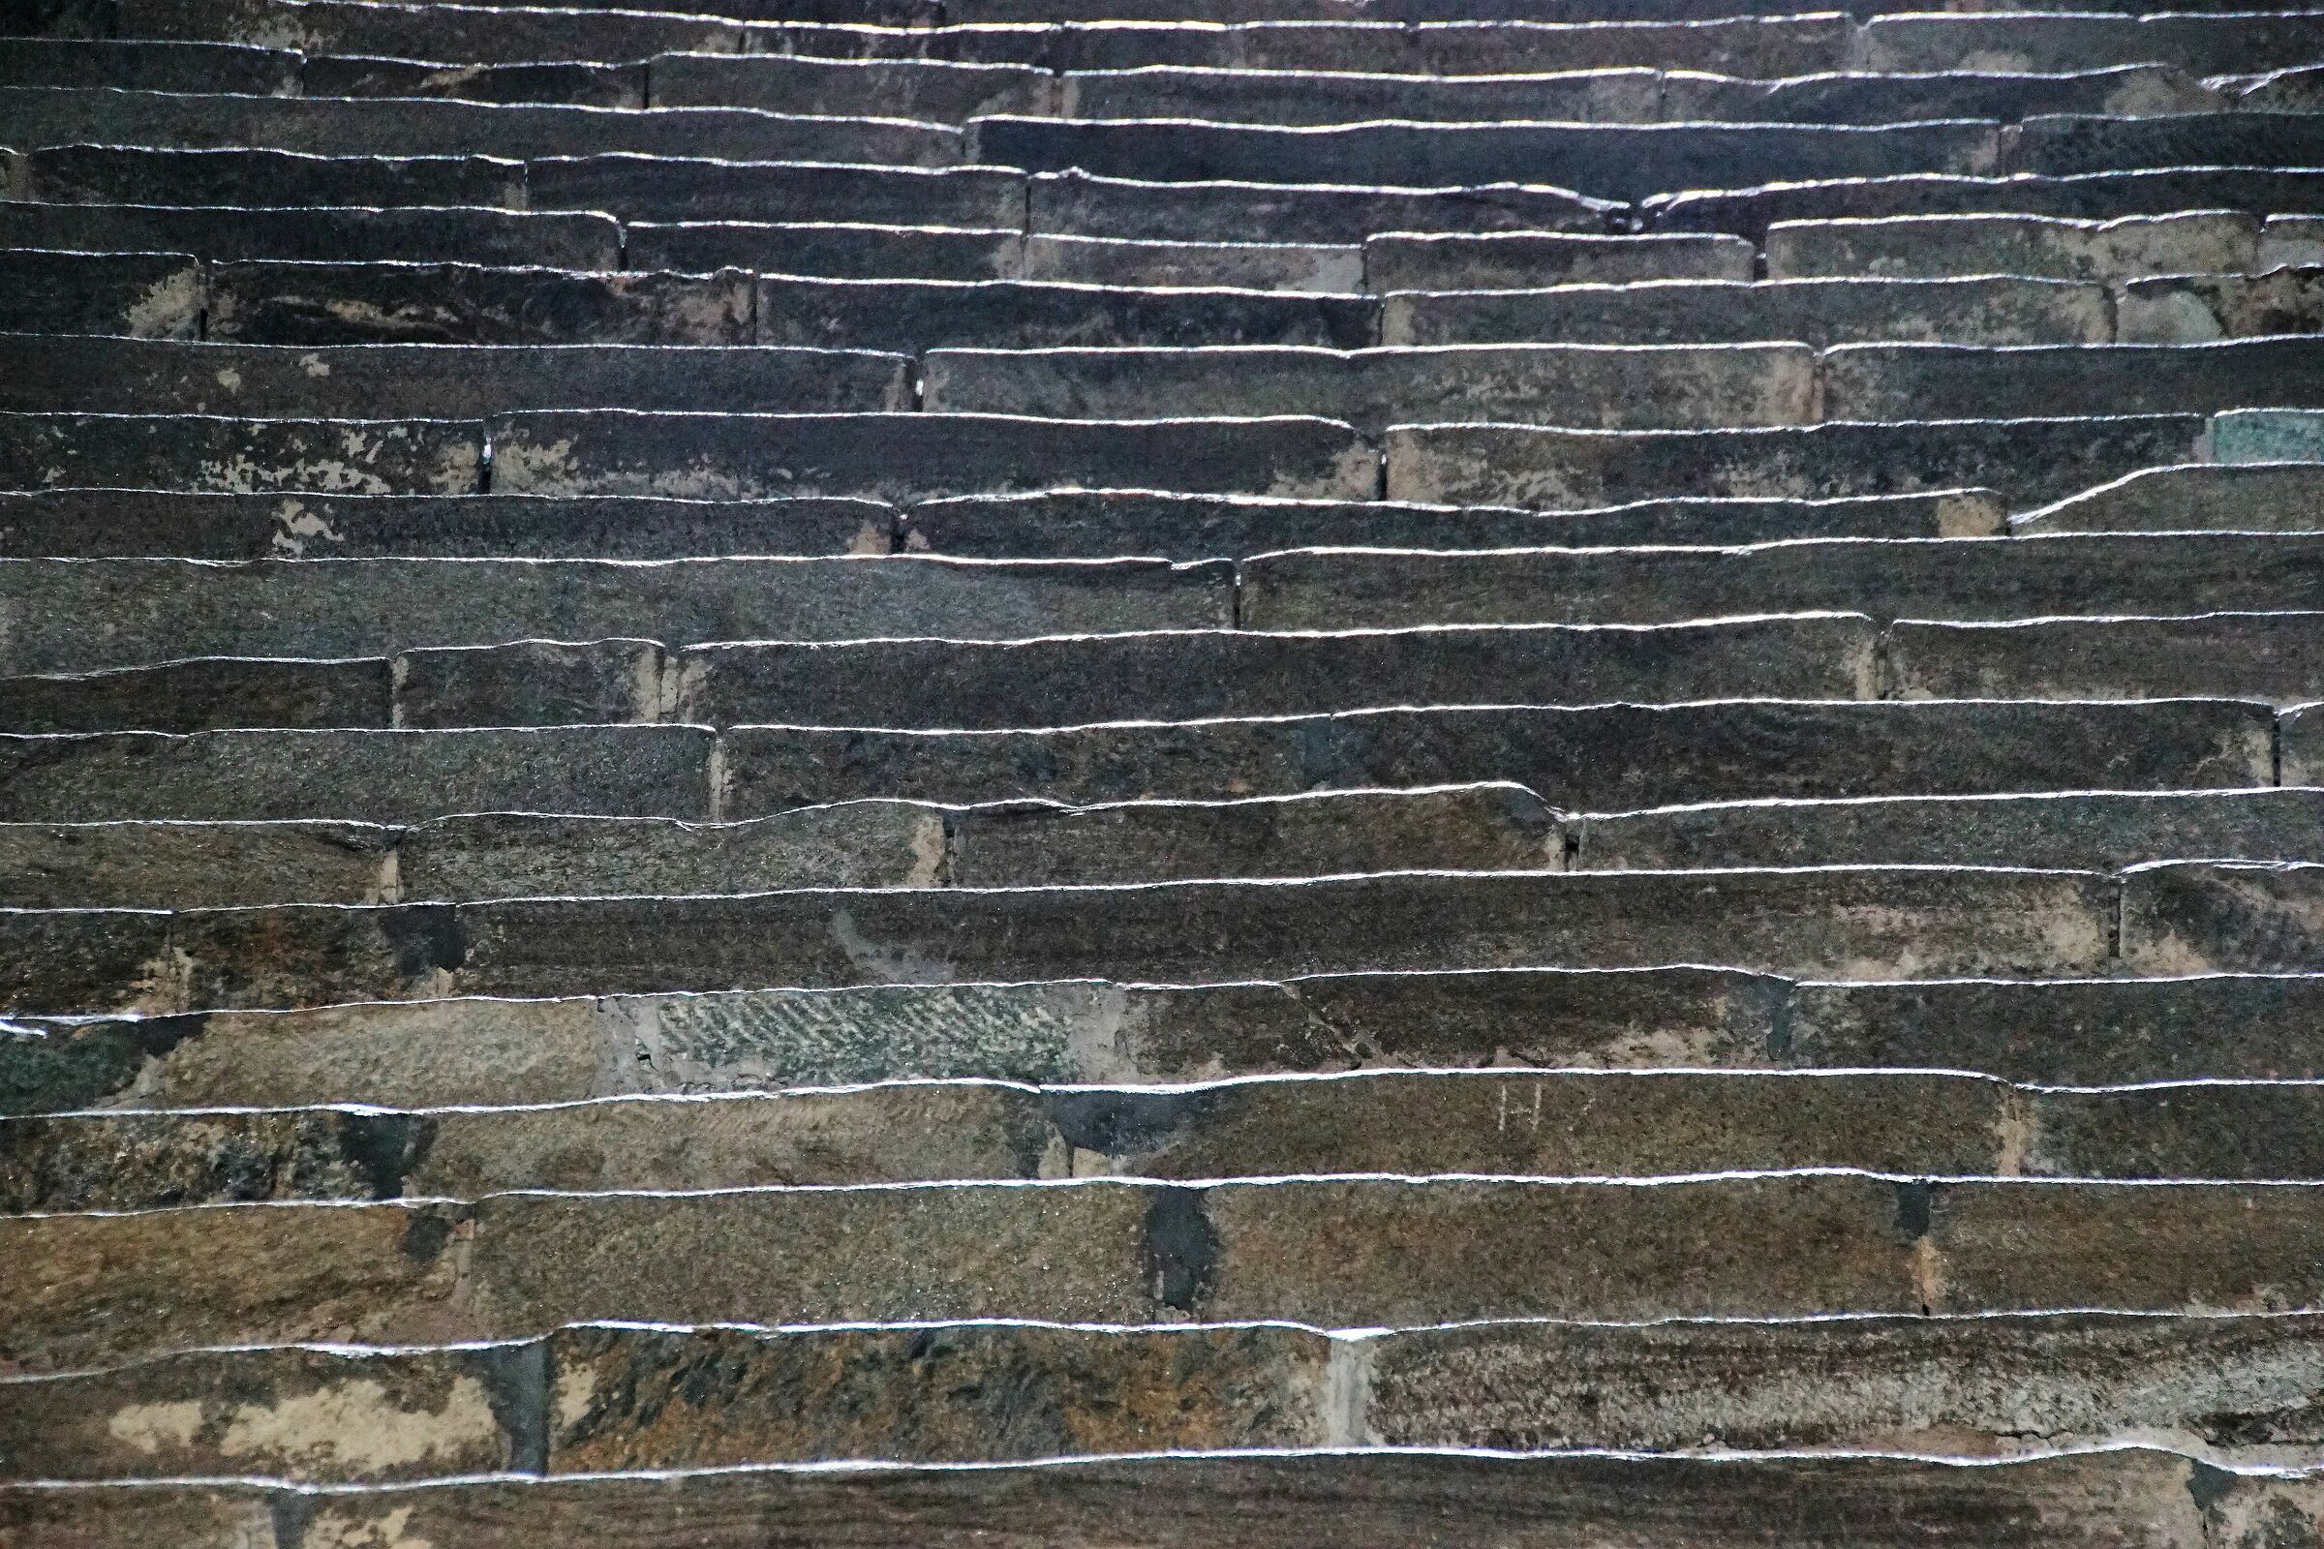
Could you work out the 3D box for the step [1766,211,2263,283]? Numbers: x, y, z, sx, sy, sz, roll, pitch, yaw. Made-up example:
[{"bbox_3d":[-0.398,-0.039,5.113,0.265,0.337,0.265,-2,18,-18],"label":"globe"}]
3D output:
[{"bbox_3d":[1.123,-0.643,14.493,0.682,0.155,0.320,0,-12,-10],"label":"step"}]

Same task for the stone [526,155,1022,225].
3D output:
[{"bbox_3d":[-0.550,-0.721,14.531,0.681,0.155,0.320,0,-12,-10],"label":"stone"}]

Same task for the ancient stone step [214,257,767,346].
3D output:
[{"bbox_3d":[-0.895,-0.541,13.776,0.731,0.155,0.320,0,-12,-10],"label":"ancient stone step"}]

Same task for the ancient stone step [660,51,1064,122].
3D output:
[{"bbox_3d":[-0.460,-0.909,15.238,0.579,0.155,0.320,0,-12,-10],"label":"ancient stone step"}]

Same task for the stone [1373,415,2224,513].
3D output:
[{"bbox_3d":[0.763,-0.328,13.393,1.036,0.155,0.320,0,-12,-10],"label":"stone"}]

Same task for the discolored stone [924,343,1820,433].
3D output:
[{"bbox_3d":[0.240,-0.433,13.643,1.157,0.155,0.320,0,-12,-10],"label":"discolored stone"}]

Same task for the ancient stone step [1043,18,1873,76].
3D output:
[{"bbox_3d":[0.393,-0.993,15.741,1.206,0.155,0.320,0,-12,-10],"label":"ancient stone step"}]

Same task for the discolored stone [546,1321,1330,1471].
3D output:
[{"bbox_3d":[-0.228,0.612,9.760,0.721,0.165,0.320,0,-12,-10],"label":"discolored stone"}]

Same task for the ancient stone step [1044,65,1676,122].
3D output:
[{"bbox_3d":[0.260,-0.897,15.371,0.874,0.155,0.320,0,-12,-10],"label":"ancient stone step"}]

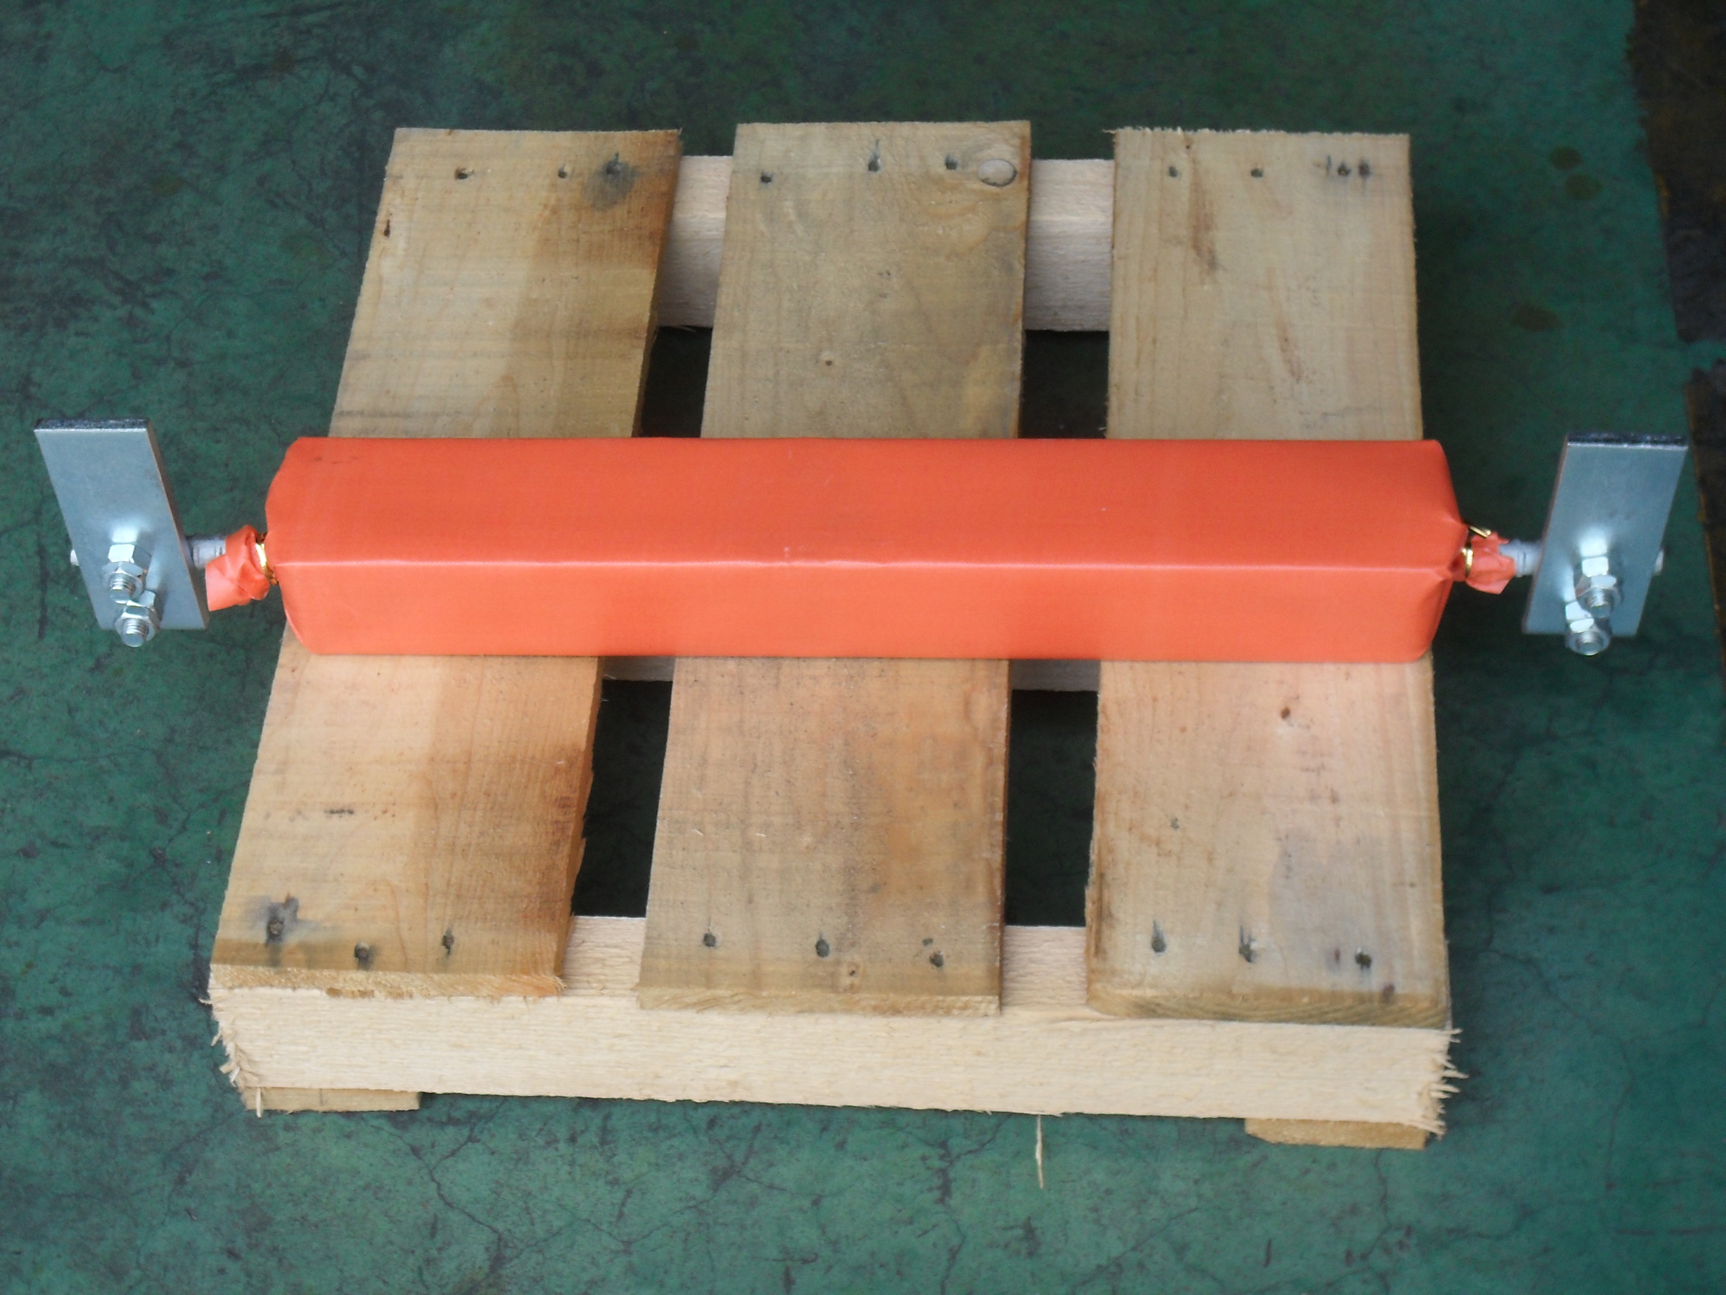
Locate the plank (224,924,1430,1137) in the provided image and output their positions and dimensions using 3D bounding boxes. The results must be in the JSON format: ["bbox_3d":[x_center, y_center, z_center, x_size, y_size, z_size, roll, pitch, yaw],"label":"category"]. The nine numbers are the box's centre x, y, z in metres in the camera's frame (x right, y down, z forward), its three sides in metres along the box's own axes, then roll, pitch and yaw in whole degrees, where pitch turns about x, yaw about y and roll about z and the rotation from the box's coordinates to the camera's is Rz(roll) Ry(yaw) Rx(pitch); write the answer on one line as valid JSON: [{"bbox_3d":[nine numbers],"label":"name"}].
[{"bbox_3d":[-0.012,0.155,1.694,0.507,0.070,0.044,1,47,4],"label":"plank"}]

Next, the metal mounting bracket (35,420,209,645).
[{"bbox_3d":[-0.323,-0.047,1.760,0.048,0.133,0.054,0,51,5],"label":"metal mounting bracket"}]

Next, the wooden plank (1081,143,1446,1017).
[{"bbox_3d":[0.180,-0.050,1.815,0.145,0.017,0.538,1,47,4],"label":"wooden plank"}]

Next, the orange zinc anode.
[{"bbox_3d":[0.001,-0.043,1.767,0.522,0.058,0.077,0,47,3],"label":"orange zinc anode"}]

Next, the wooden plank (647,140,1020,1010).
[{"bbox_3d":[-0.003,-0.055,1.829,0.146,0.017,0.546,1,47,4],"label":"wooden plank"}]

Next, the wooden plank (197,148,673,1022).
[{"bbox_3d":[-0.179,-0.057,1.841,0.142,0.017,0.532,1,47,4],"label":"wooden plank"}]

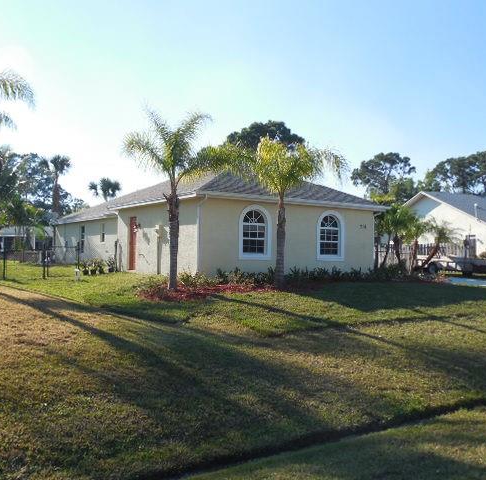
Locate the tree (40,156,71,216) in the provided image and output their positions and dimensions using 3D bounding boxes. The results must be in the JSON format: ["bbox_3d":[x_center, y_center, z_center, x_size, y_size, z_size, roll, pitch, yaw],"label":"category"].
[{"bbox_3d":[-16.031,-2.693,49.000,2.736,9.234,2.800,1,-2,0],"label":"tree"}]

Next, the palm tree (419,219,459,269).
[{"bbox_3d":[8.297,0.190,24.200,1.689,2.196,1.650,1,-2,0],"label":"palm tree"}]

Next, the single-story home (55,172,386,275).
[{"bbox_3d":[-3.235,-0.808,28.596,8.900,4.530,19.900,2,-2,-33],"label":"single-story home"}]

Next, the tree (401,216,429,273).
[{"bbox_3d":[7.164,0.208,23.800,1.329,2.367,1.400,1,-2,0],"label":"tree"}]

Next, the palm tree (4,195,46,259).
[{"bbox_3d":[-16.394,-0.975,43.000,3.151,4.877,3.100,1,-2,0],"label":"palm tree"}]

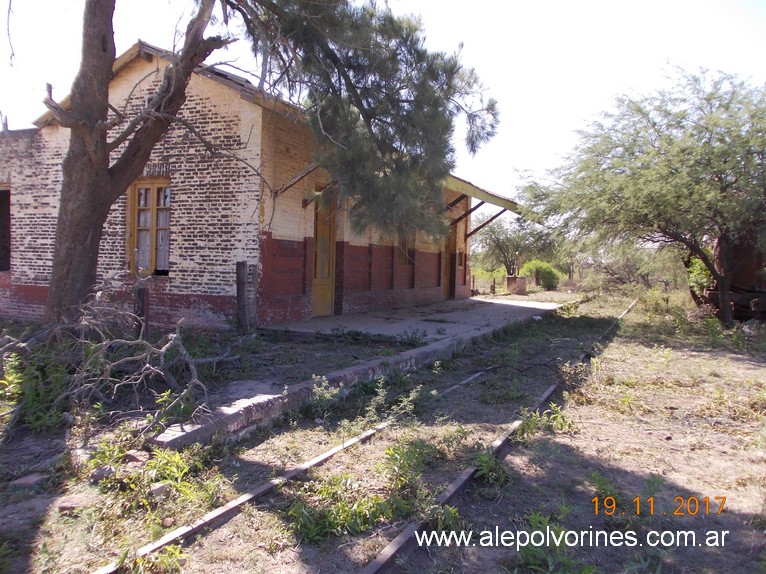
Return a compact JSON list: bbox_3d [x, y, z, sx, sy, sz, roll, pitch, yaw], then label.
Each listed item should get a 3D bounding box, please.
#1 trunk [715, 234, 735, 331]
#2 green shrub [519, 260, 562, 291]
[{"bbox_3d":[9.483,-0.153,17.200,0.500,2.600,0.500,1,2,0],"label":"trunk"},{"bbox_3d":[9.663,-0.706,38.000,2.700,1.850,2.400,1,2,0],"label":"green shrub"}]

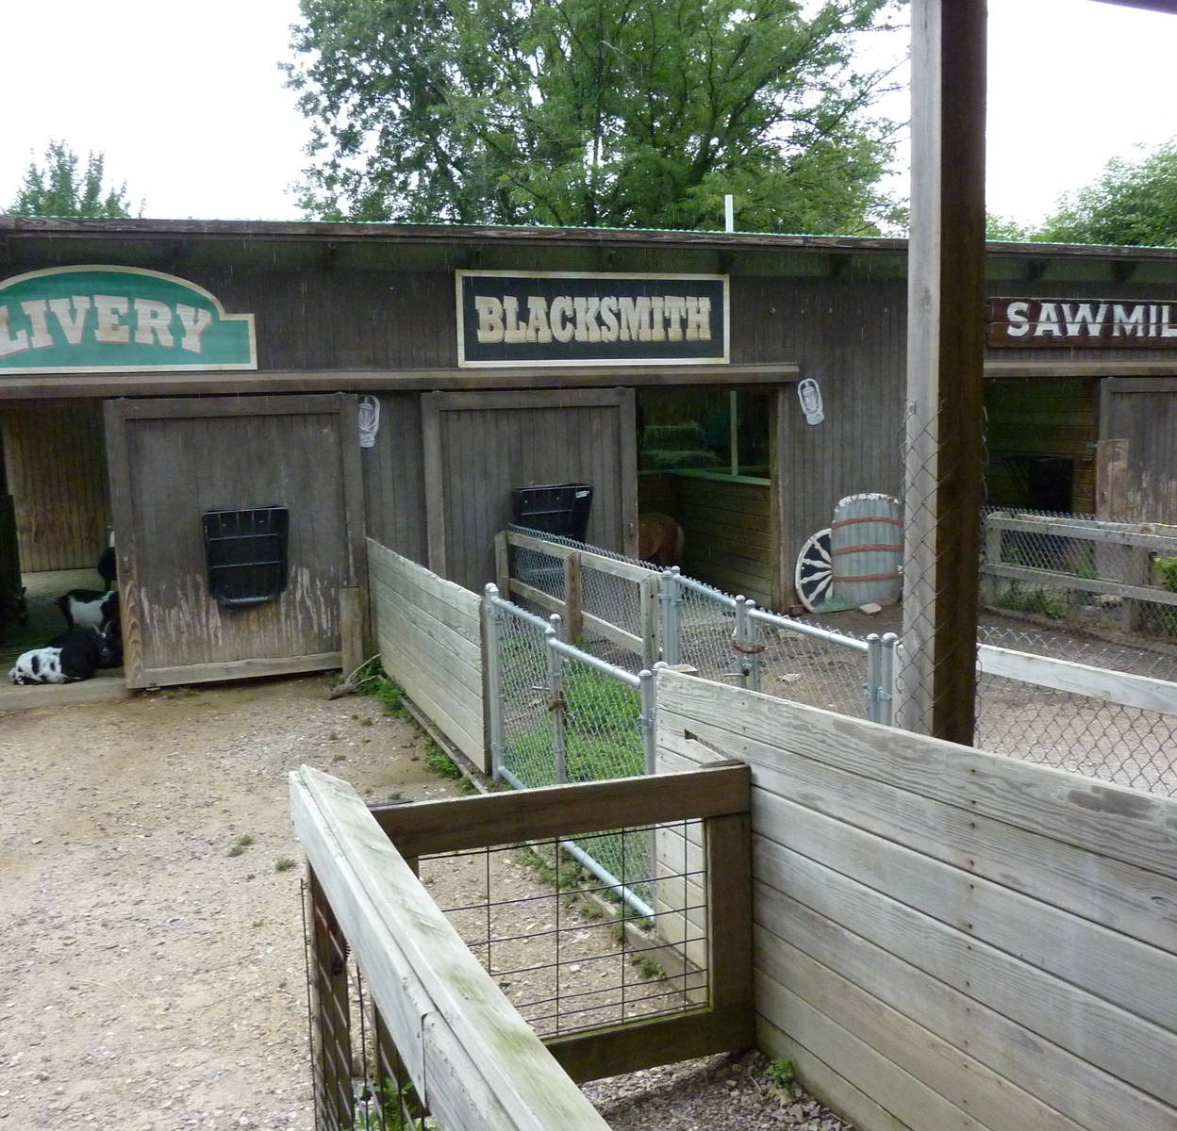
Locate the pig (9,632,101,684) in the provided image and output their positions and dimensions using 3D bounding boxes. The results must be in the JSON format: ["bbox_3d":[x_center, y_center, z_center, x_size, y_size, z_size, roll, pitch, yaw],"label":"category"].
[{"bbox_3d":[-4.074,0.700,8.333,0.663,0.348,0.380,-5,8,-19],"label":"pig"}]

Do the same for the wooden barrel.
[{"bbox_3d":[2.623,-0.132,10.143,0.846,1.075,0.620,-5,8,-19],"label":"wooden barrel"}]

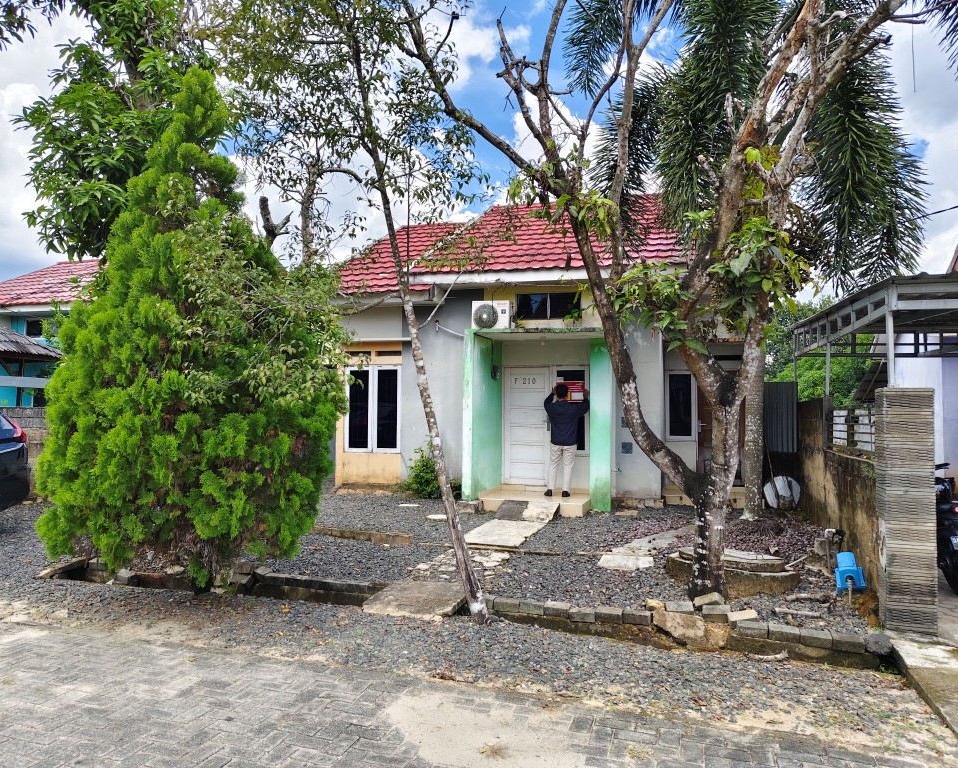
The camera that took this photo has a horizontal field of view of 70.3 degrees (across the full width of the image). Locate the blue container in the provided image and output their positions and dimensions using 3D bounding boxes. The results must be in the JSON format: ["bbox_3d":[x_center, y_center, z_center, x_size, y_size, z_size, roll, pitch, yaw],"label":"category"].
[{"bbox_3d":[3.054,1.560,5.600,0.225,0.190,0.330,-5,6,24],"label":"blue container"}]

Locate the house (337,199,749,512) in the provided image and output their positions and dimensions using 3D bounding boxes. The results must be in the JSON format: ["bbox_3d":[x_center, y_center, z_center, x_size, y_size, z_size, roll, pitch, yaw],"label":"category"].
[{"bbox_3d":[1.744,-1.039,14.506,7.550,6.180,8.900,0,-1,17],"label":"house"}]

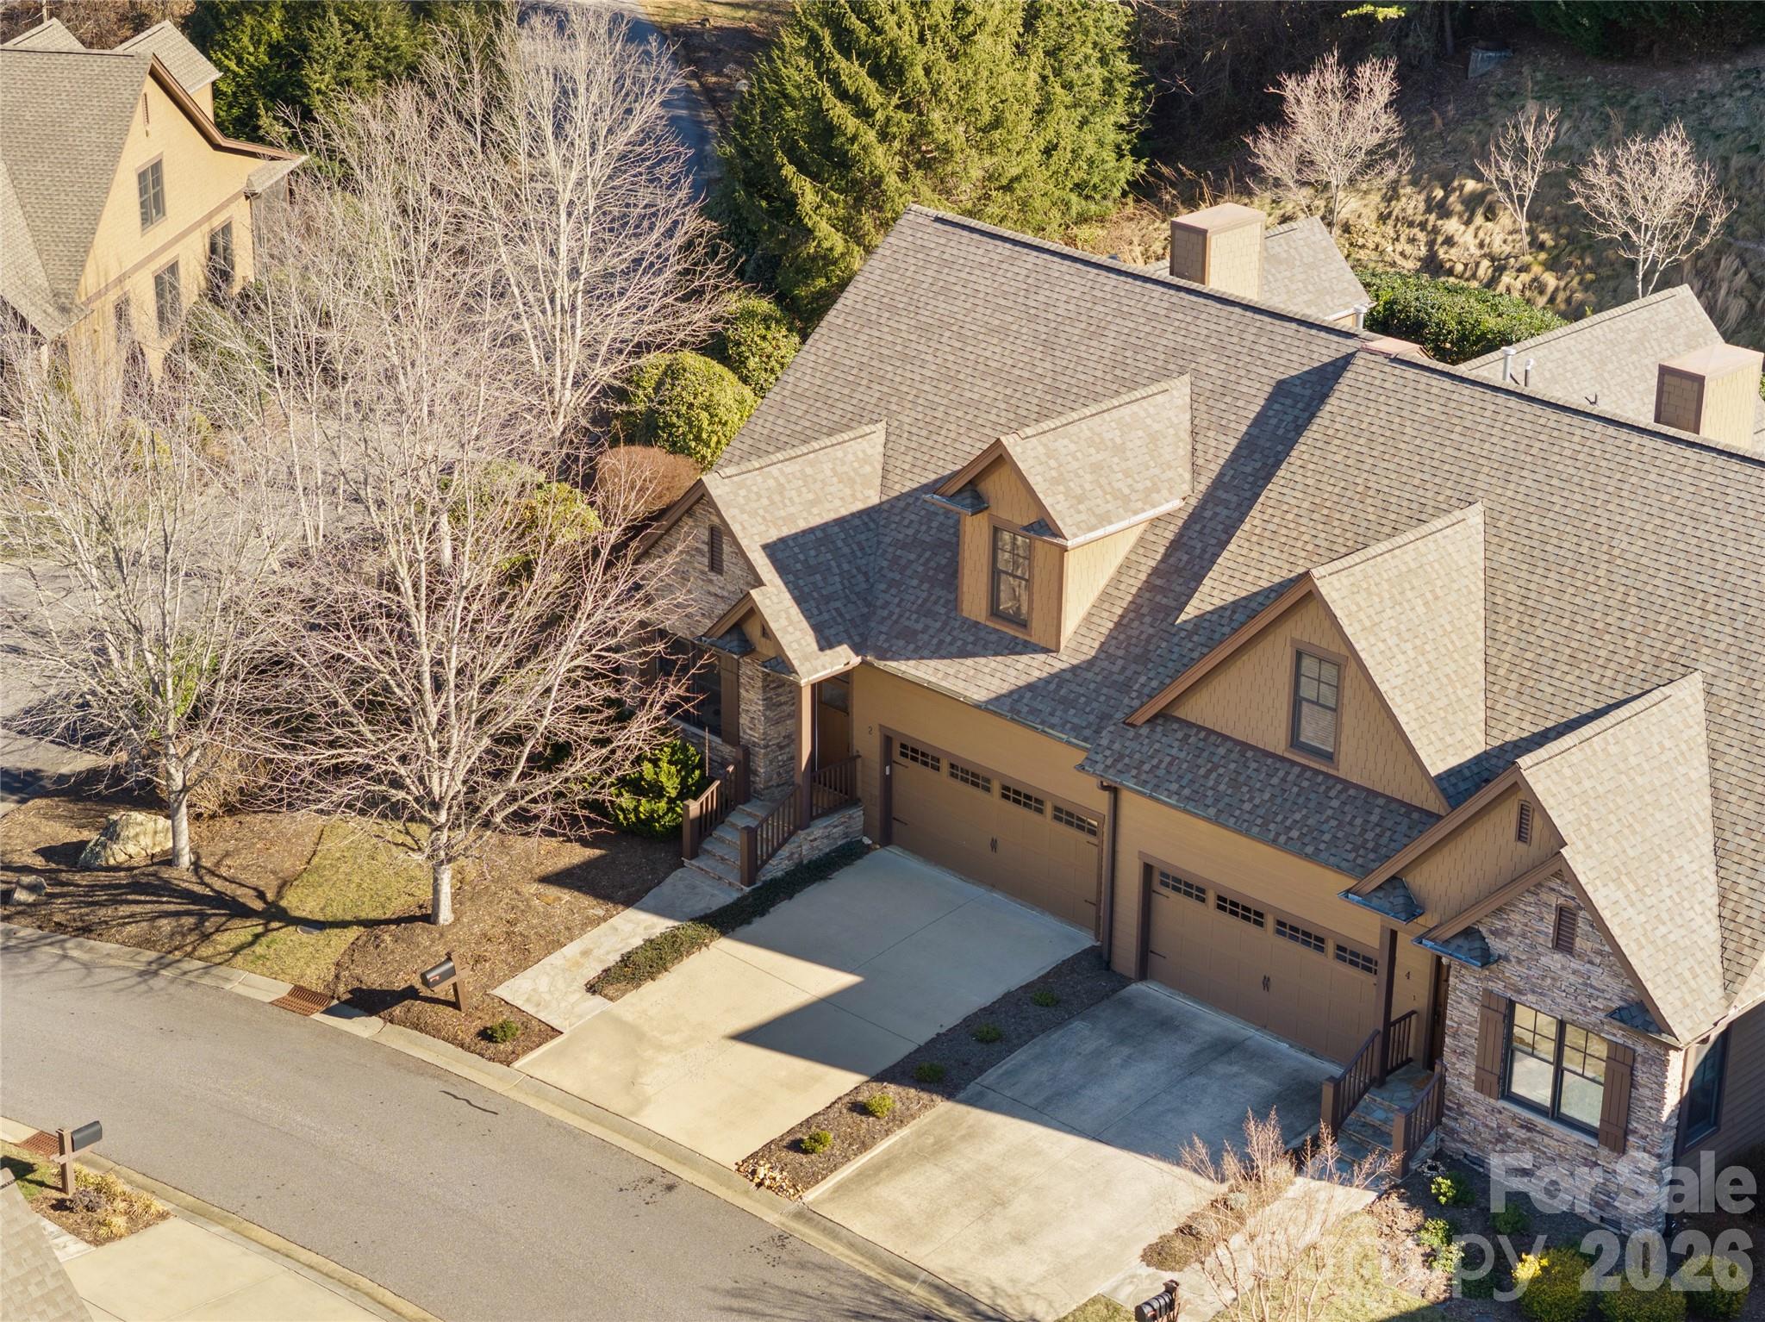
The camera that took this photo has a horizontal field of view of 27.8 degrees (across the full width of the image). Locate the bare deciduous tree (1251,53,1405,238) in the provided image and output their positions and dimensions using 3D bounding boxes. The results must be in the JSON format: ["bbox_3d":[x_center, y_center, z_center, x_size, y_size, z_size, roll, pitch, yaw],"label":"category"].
[{"bbox_3d":[11.430,-13.078,89.884,4.200,5.000,4.100,4,23,7],"label":"bare deciduous tree"}]

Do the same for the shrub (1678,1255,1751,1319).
[{"bbox_3d":[11.473,8.625,49.177,1.030,0.820,1.030,21,30,40],"label":"shrub"}]

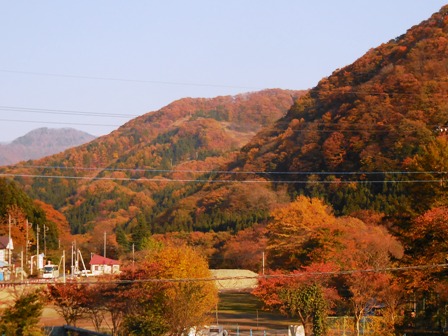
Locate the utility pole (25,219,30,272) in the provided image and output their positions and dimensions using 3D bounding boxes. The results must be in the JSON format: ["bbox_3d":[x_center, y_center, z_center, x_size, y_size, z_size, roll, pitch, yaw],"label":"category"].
[{"bbox_3d":[-40.821,16.083,188.000,0.450,10.700,0.400,-1,-4,0],"label":"utility pole"}]

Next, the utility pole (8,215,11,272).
[{"bbox_3d":[-41.359,14.643,175.000,0.370,11.400,0.370,-1,-4,0],"label":"utility pole"}]

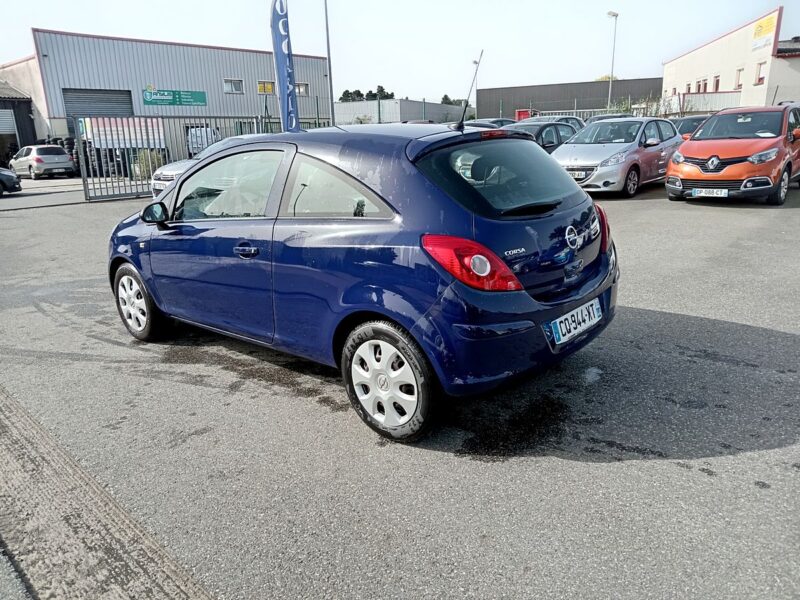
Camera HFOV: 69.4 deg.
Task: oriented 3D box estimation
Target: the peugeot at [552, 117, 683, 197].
[{"bbox_3d":[4.518,-2.999,11.937,1.760,1.460,3.960,12,22,41],"label":"peugeot"}]

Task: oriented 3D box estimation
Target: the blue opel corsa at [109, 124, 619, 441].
[{"bbox_3d":[-0.603,-0.421,4.047,3.990,1.480,1.750,11,21,39],"label":"blue opel corsa"}]

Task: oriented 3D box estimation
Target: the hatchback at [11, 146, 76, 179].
[{"bbox_3d":[-16.441,-6.315,26.415,4.250,1.490,1.810,11,21,39],"label":"hatchback"}]

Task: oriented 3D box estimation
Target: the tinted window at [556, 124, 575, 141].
[{"bbox_3d":[4.020,-3.980,13.850,0.820,0.420,0.120,-18,22,-41],"label":"tinted window"}]

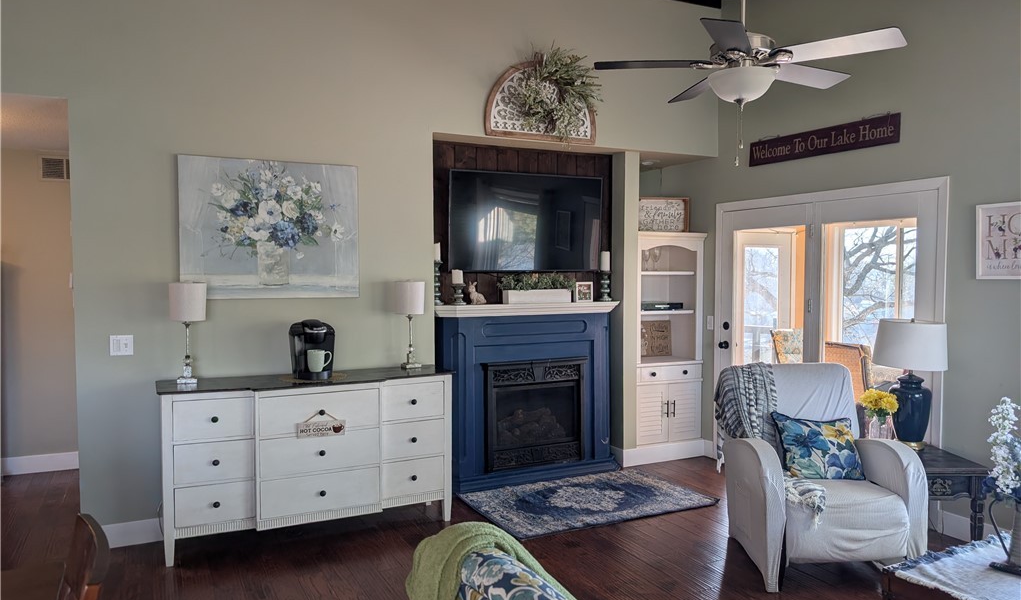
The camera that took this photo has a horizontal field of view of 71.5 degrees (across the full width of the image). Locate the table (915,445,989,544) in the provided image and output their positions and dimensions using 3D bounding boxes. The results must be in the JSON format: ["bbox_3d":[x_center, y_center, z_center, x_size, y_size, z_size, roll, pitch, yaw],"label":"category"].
[{"bbox_3d":[2.178,1.110,3.890,0.510,0.530,0.540,0,3,-1],"label":"table"}]

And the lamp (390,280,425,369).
[{"bbox_3d":[-0.646,0.162,4.598,0.194,0.570,0.194,-1,3,-25],"label":"lamp"}]

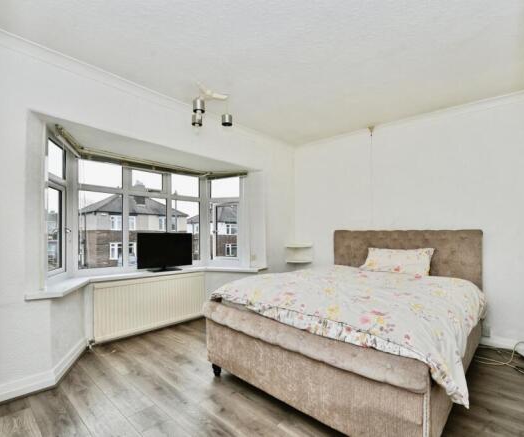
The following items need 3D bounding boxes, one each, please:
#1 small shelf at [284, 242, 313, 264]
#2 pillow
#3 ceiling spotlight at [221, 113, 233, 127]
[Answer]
[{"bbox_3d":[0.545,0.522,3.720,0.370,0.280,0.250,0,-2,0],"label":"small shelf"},{"bbox_3d":[1.455,0.473,2.750,0.660,0.370,0.150,-2,-35,42],"label":"pillow"},{"bbox_3d":[-0.332,-0.938,2.430,0.098,0.100,0.098,0,-2,0],"label":"ceiling spotlight"}]

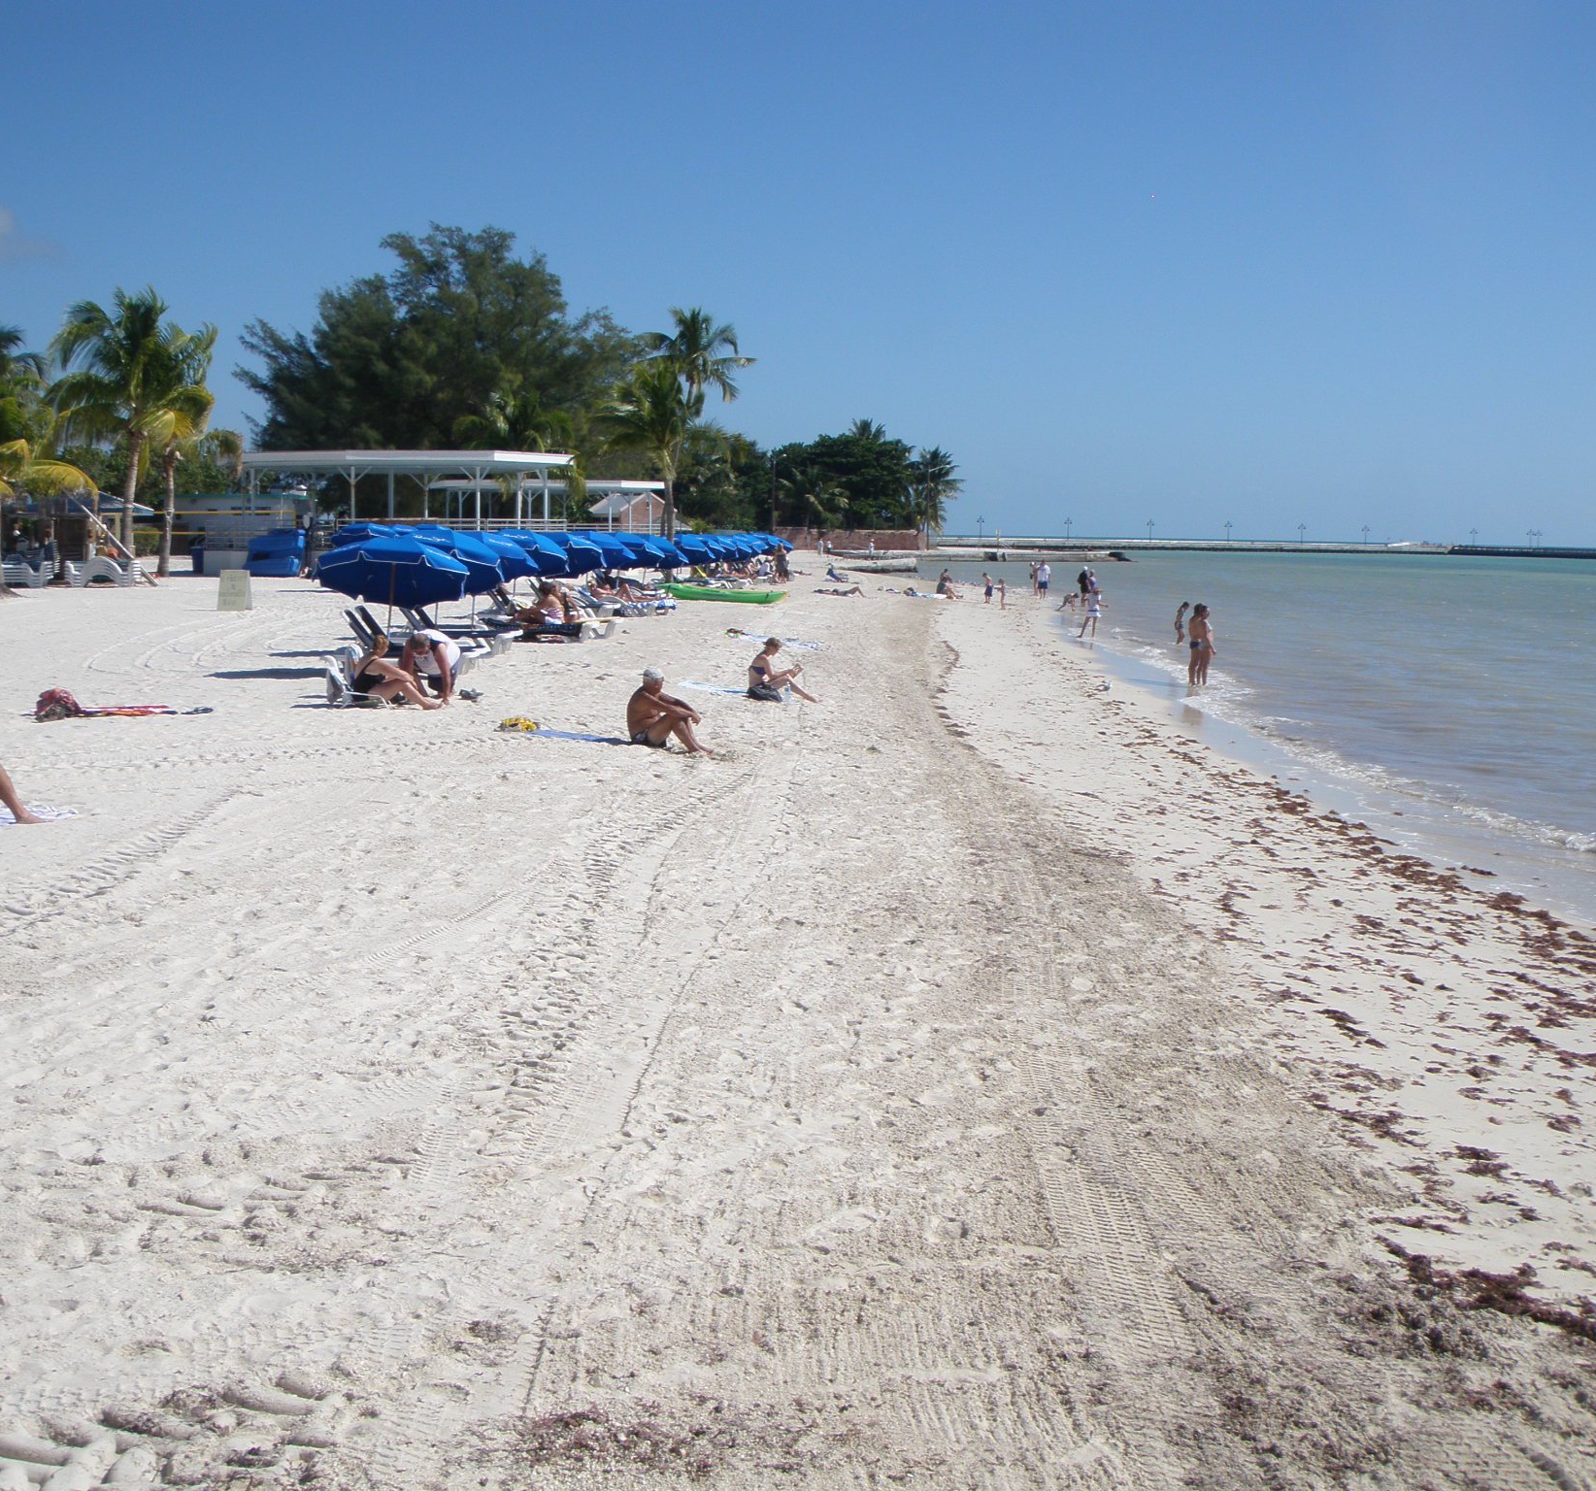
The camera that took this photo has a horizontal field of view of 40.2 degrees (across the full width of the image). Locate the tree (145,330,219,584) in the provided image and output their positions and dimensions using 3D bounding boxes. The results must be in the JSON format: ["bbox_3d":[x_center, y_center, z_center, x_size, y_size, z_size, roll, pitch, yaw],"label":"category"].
[{"bbox_3d":[-23.145,-10.990,81.000,4.000,9.400,4.000,1,6,0],"label":"tree"}]

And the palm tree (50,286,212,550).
[{"bbox_3d":[-25.916,-12.047,84.000,5.400,10.800,5.600,1,6,0],"label":"palm tree"}]

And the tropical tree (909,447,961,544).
[{"bbox_3d":[17.525,-31.675,278.206,6.800,13.400,6.800,1,6,0],"label":"tropical tree"}]

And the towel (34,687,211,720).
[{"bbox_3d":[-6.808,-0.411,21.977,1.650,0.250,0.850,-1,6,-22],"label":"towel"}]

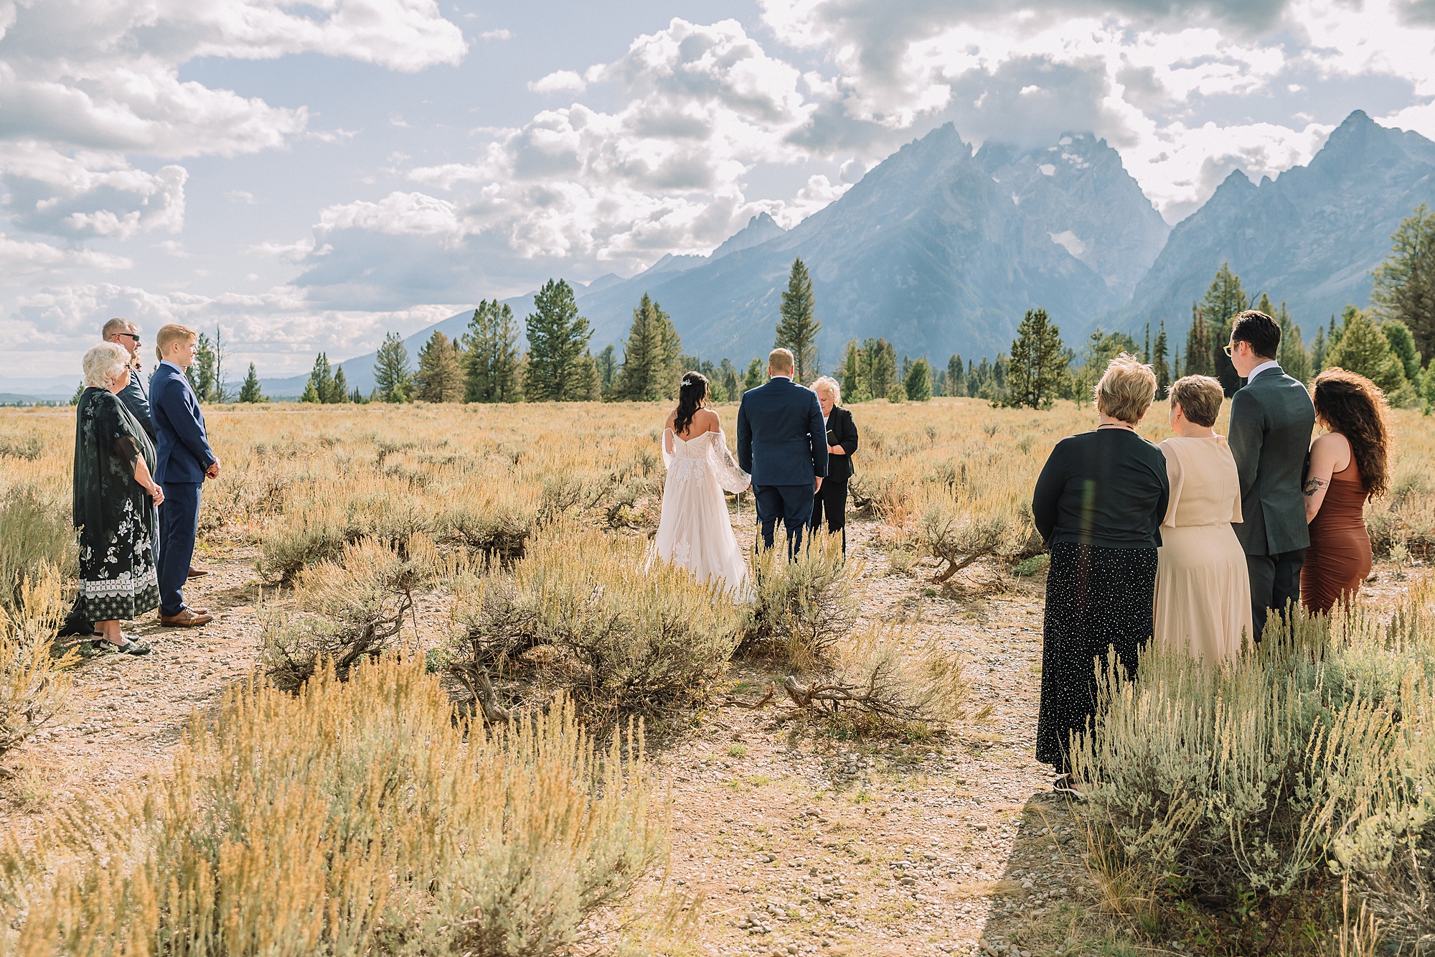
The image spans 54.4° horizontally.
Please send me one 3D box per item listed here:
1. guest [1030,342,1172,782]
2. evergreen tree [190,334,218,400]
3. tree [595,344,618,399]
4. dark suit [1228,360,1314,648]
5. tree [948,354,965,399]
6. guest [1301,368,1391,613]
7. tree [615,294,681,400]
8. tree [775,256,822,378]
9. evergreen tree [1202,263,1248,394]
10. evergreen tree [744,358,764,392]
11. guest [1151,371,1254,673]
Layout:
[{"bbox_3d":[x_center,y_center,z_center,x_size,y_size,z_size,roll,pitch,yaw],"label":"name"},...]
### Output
[{"bbox_3d":[1.449,0.353,5.331,0.520,1.644,0.380,0,4,-8],"label":"guest"},{"bbox_3d":[-55.227,-11.903,149.552,3.125,7.454,3.125,0,3,0],"label":"evergreen tree"},{"bbox_3d":[-14.604,-14.090,184.484,2.965,7.119,2.965,0,3,0],"label":"tree"},{"bbox_3d":[2.265,0.330,5.700,0.520,1.595,0.350,-2,4,-32],"label":"dark suit"},{"bbox_3d":[36.717,-15.815,215.000,2.765,6.741,2.626,0,3,0],"label":"tree"},{"bbox_3d":[2.735,0.323,6.050,0.460,1.600,0.370,-3,4,-37],"label":"guest"},{"bbox_3d":[-6.478,-12.228,130.000,6.164,10.033,5.856,0,3,0],"label":"tree"},{"bbox_3d":[7.757,-14.489,135.000,4.557,13.783,4.329,0,3,0],"label":"tree"},{"bbox_3d":[45.457,-13.214,125.000,4.420,12.159,4.199,0,3,0],"label":"evergreen tree"},{"bbox_3d":[4.376,-11.806,165.000,2.785,5.041,2.646,0,3,0],"label":"evergreen tree"},{"bbox_3d":[1.998,0.361,5.783,0.460,1.574,0.350,-1,4,-18],"label":"guest"}]

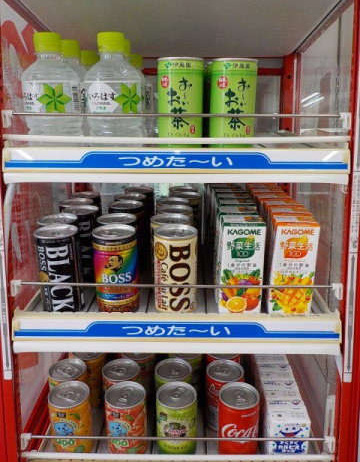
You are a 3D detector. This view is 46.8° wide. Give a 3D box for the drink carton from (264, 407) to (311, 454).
[{"bbox_3d":[0.137,0.270,0.547,0.050,0.080,0.038,0,18,-1],"label":"drink carton"}]

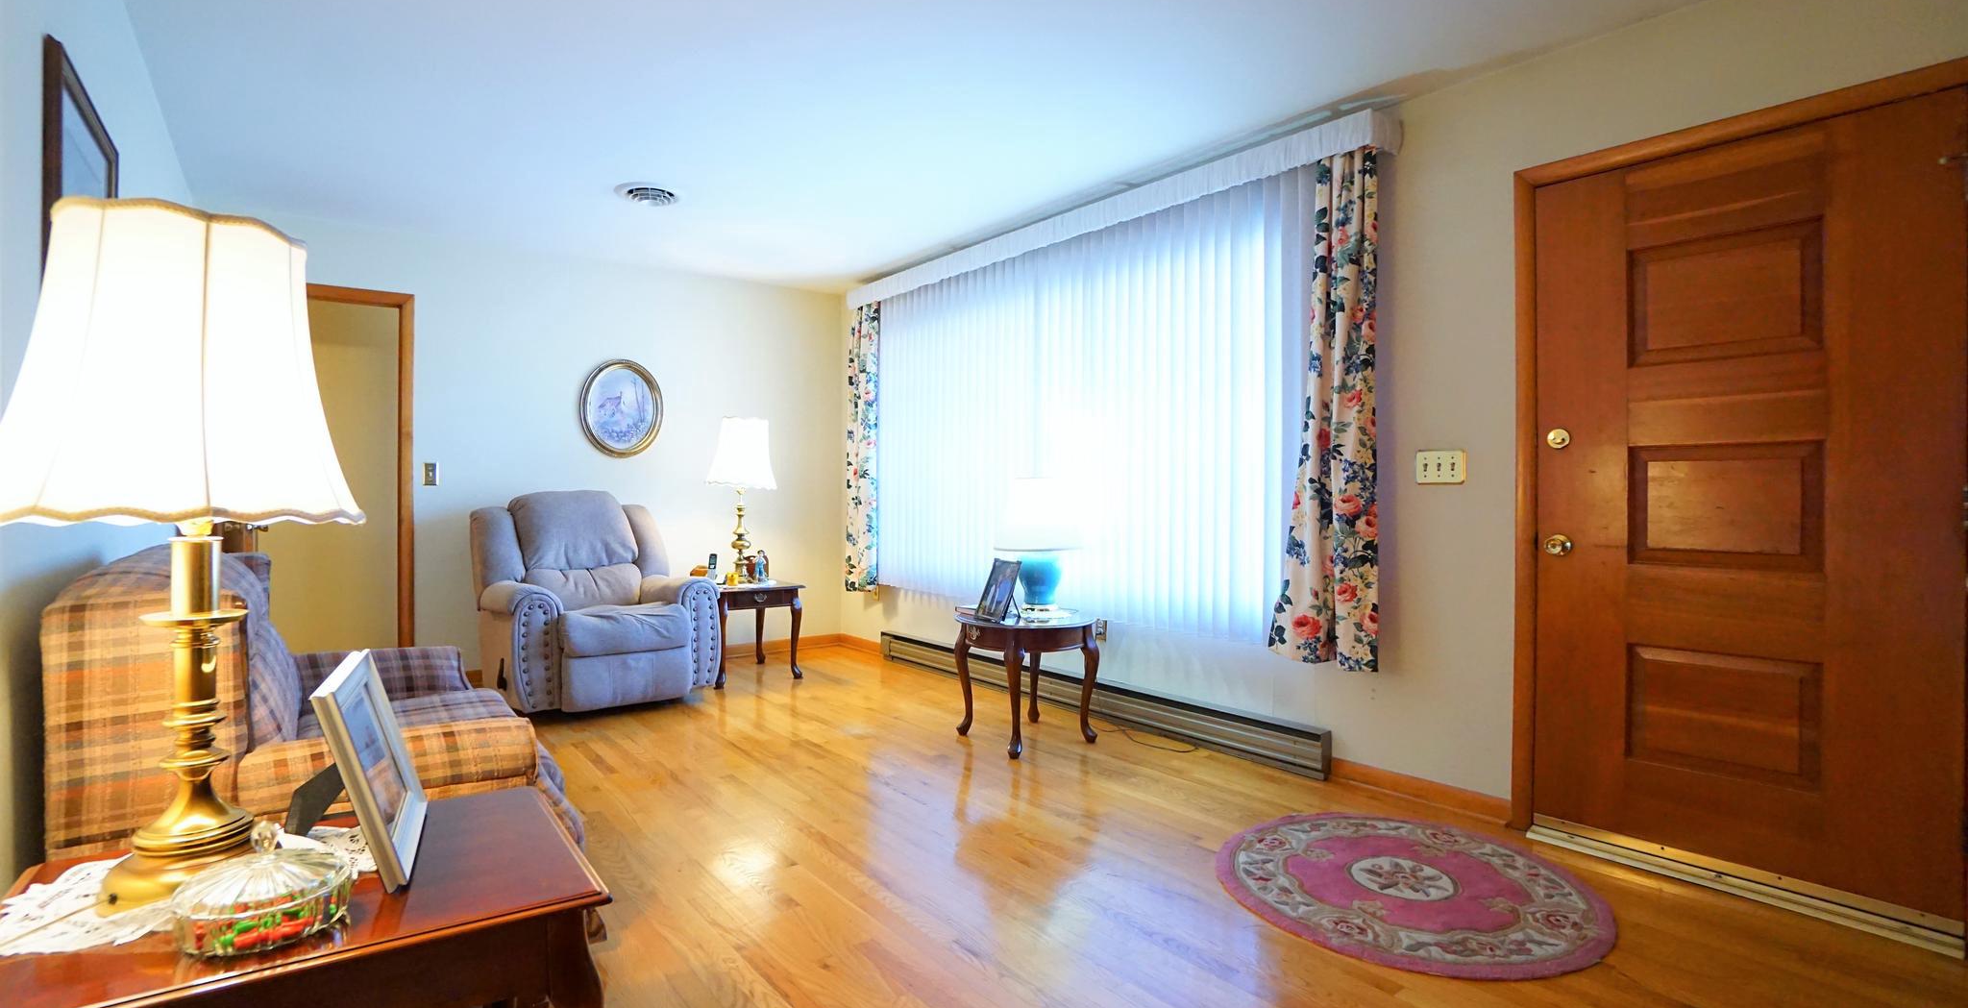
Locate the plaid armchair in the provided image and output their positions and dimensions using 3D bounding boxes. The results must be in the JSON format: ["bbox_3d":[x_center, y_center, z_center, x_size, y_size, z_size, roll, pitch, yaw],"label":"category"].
[{"bbox_3d":[-1.518,0.550,1.959,0.840,0.970,1.200,0,1,-40],"label":"plaid armchair"}]

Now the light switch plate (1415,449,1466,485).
[{"bbox_3d":[1.558,-0.119,2.779,0.010,0.113,0.160,0,1,-40],"label":"light switch plate"}]

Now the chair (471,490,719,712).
[{"bbox_3d":[-2.131,0.471,4.485,1.010,1.070,0.900,0,1,-38],"label":"chair"}]

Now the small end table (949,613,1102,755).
[{"bbox_3d":[0.184,0.758,3.572,0.580,0.530,0.550,0,1,0],"label":"small end table"}]

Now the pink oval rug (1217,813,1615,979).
[{"bbox_3d":[1.145,1.034,2.271,0.980,0.013,0.940,0,1,-12],"label":"pink oval rug"}]

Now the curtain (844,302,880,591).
[{"bbox_3d":[-0.803,-0.380,5.434,0.130,1.880,0.430,0,1,-40],"label":"curtain"}]

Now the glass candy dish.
[{"bbox_3d":[-0.888,0.453,1.018,0.167,0.128,0.167,0,1,-40],"label":"glass candy dish"}]

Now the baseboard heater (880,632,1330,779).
[{"bbox_3d":[0.336,0.927,4.195,0.070,0.180,2.970,0,1,-40],"label":"baseboard heater"}]

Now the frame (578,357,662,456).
[{"bbox_3d":[-2.223,-0.604,5.014,0.480,0.605,0.035,0,1,-37],"label":"frame"}]

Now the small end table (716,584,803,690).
[{"bbox_3d":[-1.407,0.741,4.793,0.530,0.530,0.600,0,1,-39],"label":"small end table"}]

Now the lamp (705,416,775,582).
[{"bbox_3d":[-1.450,-0.021,4.880,0.420,0.990,0.420,0,1,-39],"label":"lamp"}]

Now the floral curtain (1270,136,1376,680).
[{"bbox_3d":[1.252,-0.328,3.008,0.130,1.860,0.420,0,1,-40],"label":"floral curtain"}]

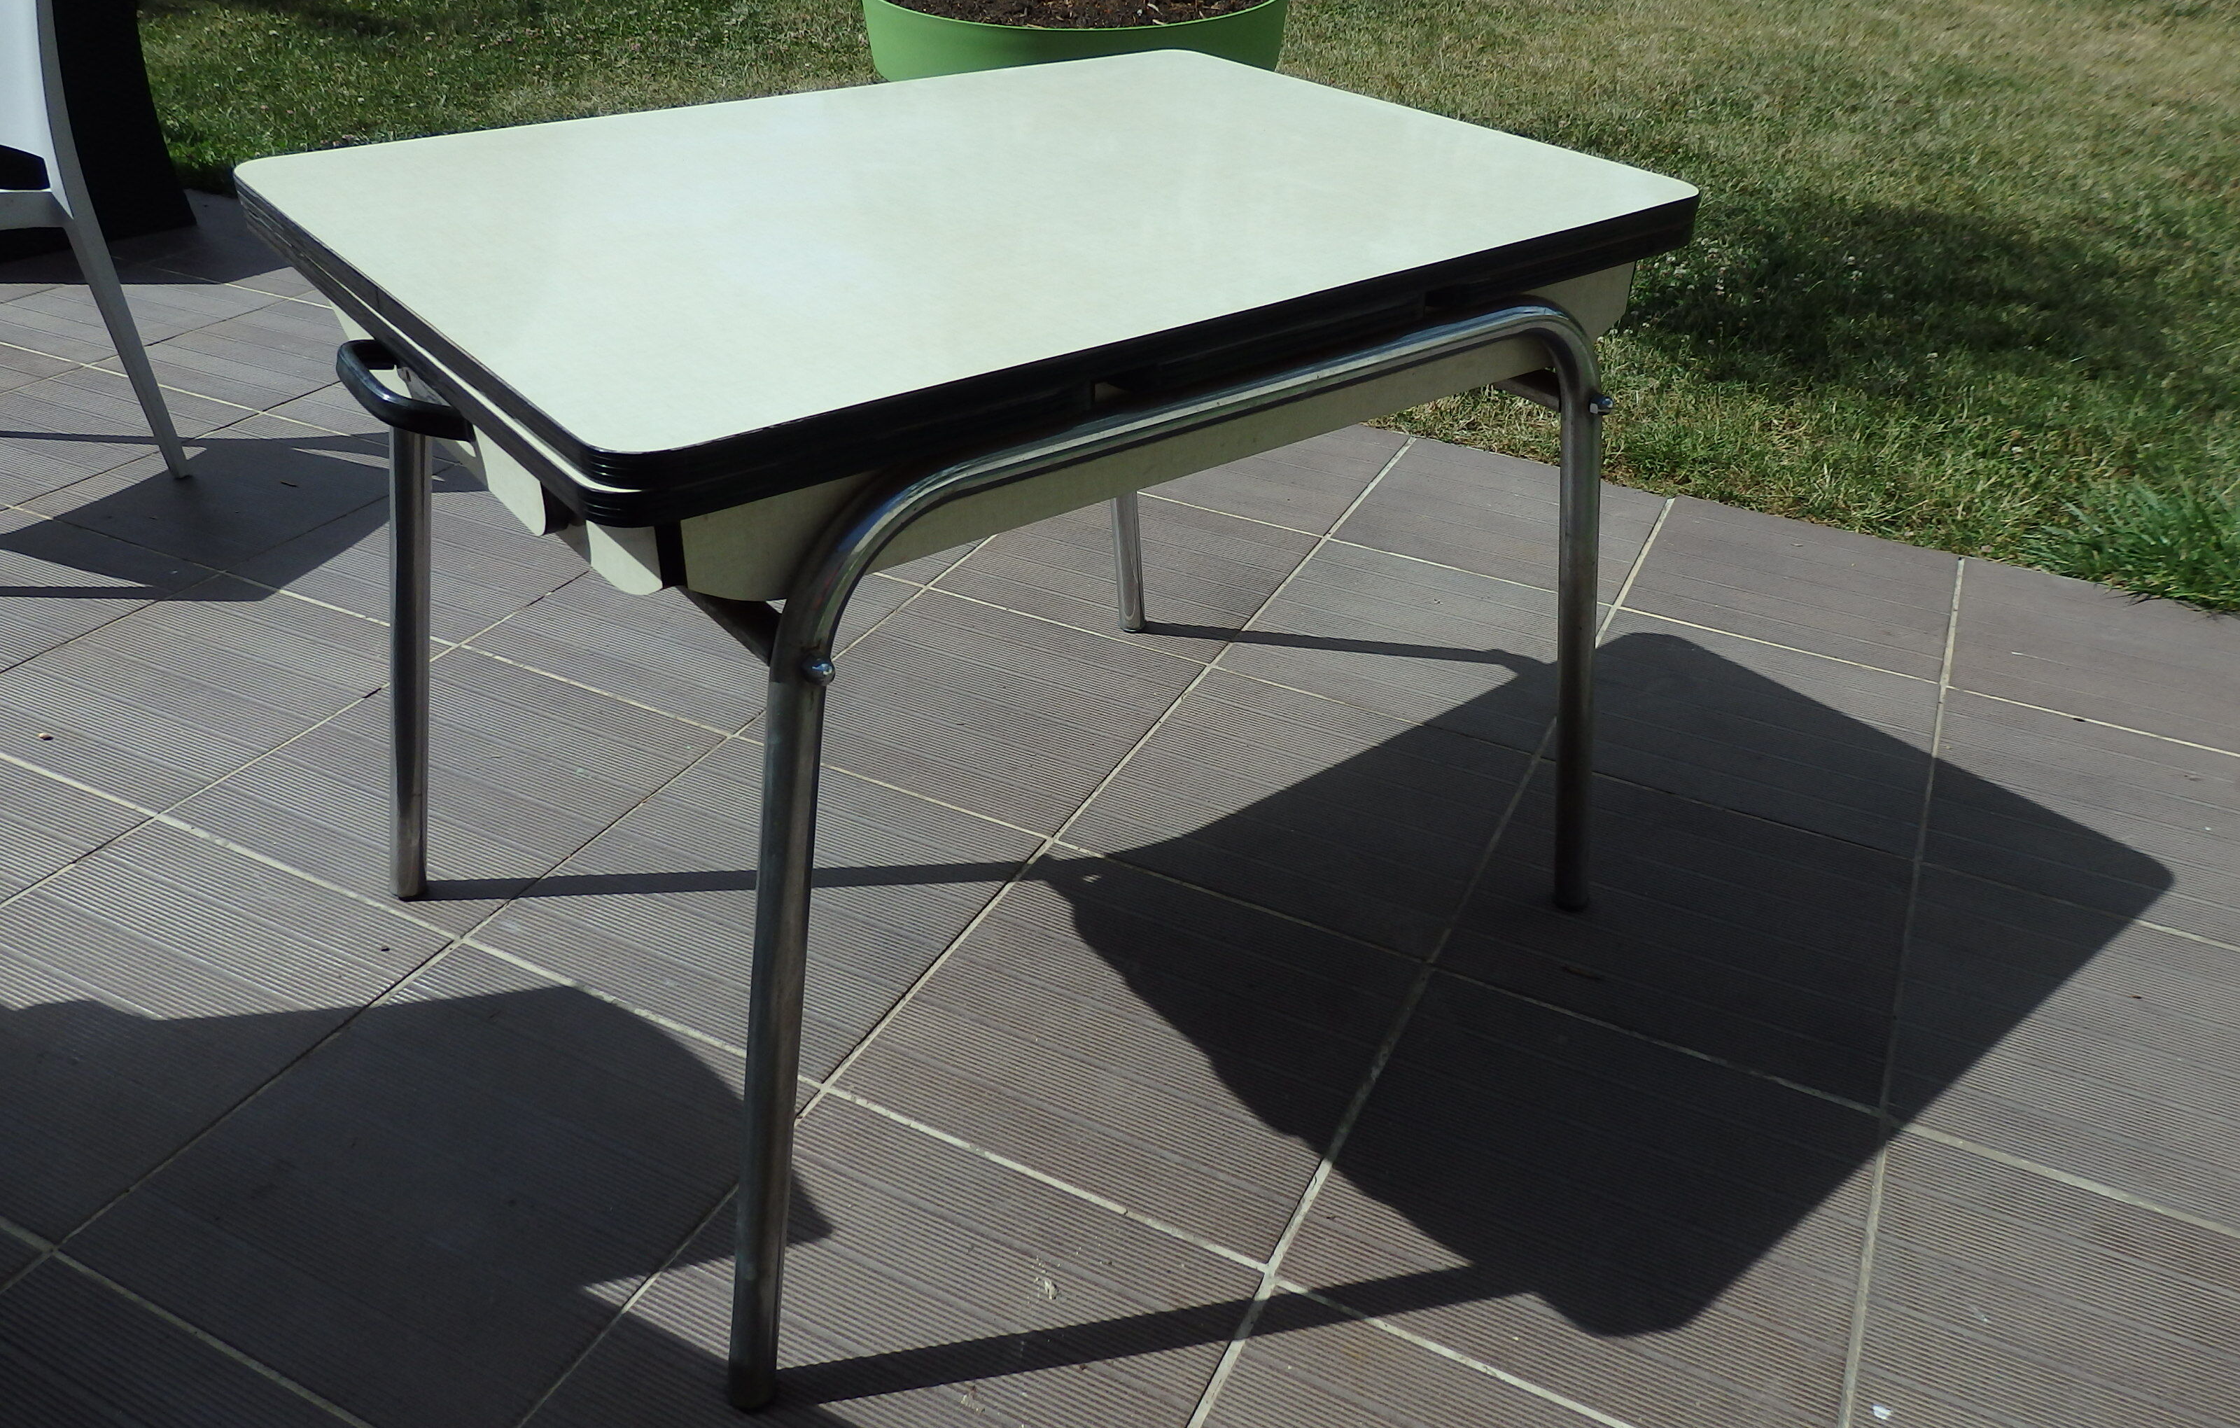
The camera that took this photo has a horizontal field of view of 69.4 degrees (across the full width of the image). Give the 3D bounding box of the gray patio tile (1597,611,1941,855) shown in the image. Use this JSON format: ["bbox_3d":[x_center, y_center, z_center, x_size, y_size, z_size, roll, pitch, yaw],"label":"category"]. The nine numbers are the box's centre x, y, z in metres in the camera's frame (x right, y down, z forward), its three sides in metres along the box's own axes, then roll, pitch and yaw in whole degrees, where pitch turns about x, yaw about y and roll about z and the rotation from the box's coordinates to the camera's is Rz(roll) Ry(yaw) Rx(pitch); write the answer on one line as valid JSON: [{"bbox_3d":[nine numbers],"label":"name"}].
[{"bbox_3d":[0.823,0.017,2.122,0.446,0.020,0.443,16,35,21],"label":"gray patio tile"}]

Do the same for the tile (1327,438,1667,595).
[{"bbox_3d":[0.624,-0.313,2.629,0.446,0.020,0.443,16,35,21],"label":"tile"}]

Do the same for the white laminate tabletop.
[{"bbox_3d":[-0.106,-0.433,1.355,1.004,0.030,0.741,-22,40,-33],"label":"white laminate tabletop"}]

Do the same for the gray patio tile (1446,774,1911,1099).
[{"bbox_3d":[0.623,0.226,1.781,0.446,0.020,0.443,16,35,21],"label":"gray patio tile"}]

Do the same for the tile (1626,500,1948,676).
[{"bbox_3d":[1.024,-0.191,2.459,0.446,0.020,0.443,16,35,21],"label":"tile"}]

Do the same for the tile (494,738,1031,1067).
[{"bbox_3d":[-0.380,0.197,1.772,0.446,0.020,0.443,16,35,21],"label":"tile"}]

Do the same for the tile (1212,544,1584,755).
[{"bbox_3d":[0.425,-0.102,2.288,0.446,0.020,0.443,16,35,21],"label":"tile"}]

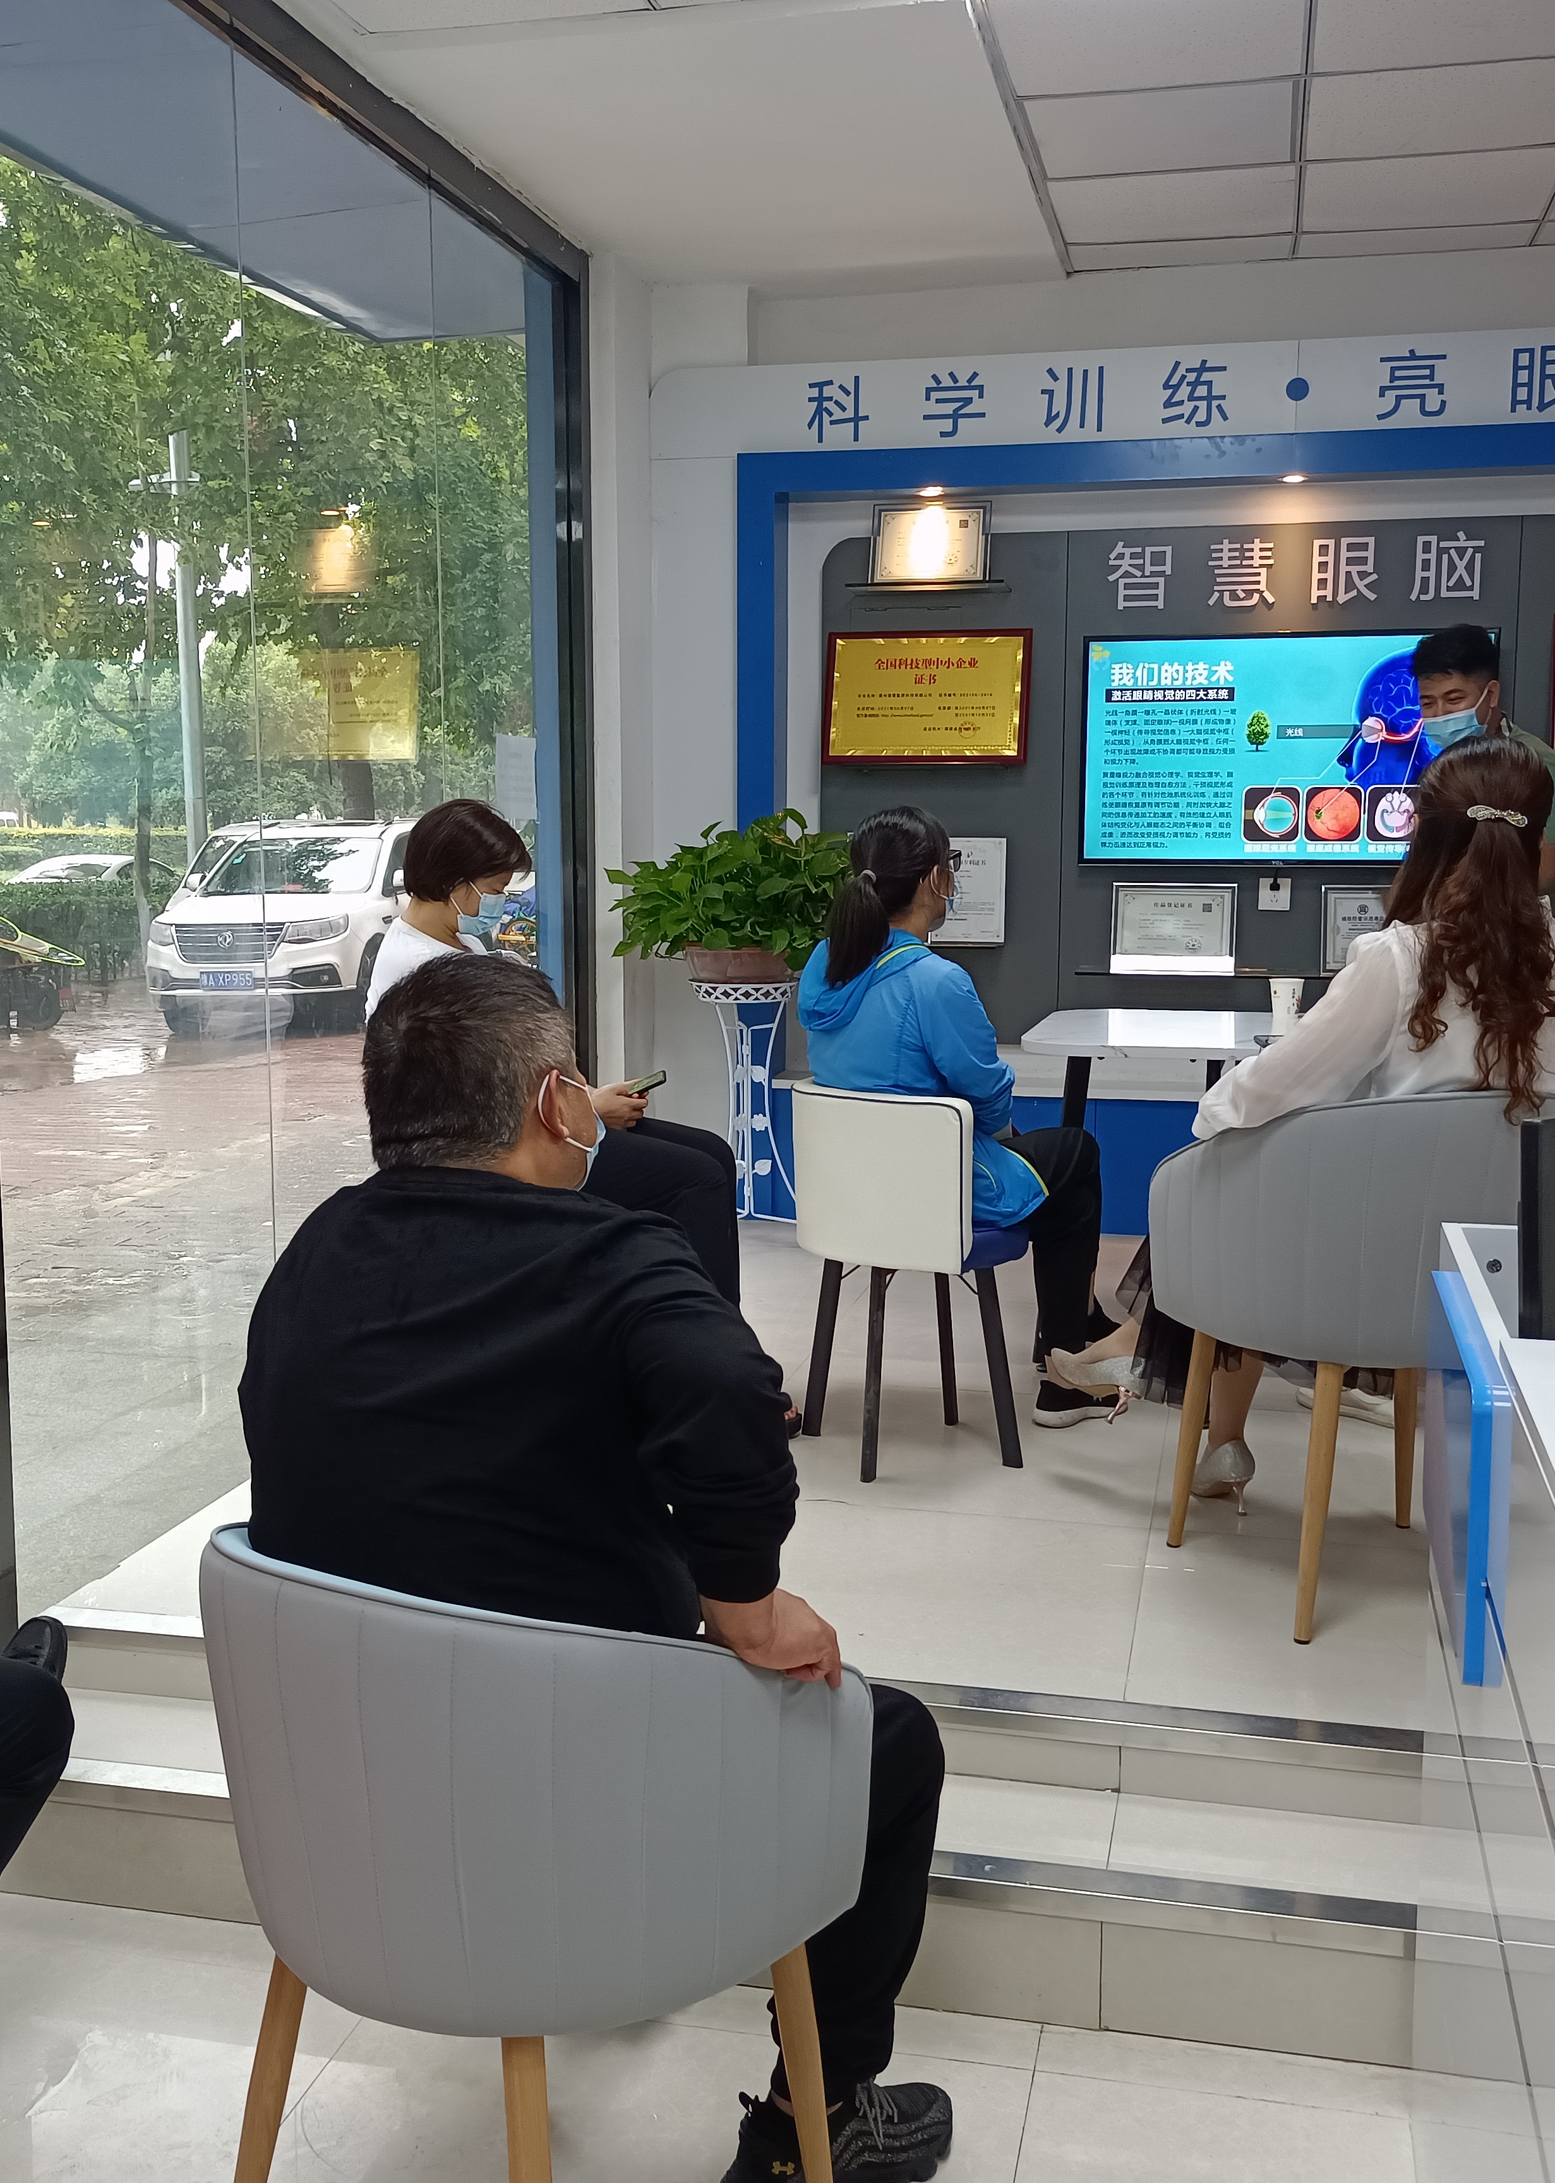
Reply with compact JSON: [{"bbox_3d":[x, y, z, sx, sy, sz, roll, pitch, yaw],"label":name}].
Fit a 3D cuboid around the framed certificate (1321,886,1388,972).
[{"bbox_3d":[1.651,-0.443,5.840,0.265,0.255,0.025,2,8,13],"label":"framed certificate"}]

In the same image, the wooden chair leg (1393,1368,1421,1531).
[{"bbox_3d":[1.057,0.546,3.552,0.038,0.410,0.038,-9,17,-13],"label":"wooden chair leg"}]

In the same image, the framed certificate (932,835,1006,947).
[{"bbox_3d":[0.552,-0.578,6.089,0.225,0.317,0.025,2,8,13],"label":"framed certificate"}]

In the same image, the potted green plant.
[{"bbox_3d":[-0.132,-0.551,5.859,0.620,0.480,0.530,2,8,13],"label":"potted green plant"}]

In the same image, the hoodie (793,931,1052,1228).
[{"bbox_3d":[0.267,-0.021,3.888,0.450,0.550,0.420,7,10,42],"label":"hoodie"}]

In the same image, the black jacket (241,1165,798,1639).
[{"bbox_3d":[-0.236,0.376,1.969,0.530,0.630,0.370,5,9,34],"label":"black jacket"}]

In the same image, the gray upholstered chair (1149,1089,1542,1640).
[{"bbox_3d":[0.930,0.377,3.295,0.580,0.810,0.570,-2,8,-14],"label":"gray upholstered chair"}]

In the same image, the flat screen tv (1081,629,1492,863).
[{"bbox_3d":[1.424,-0.954,5.837,1.110,0.635,0.070,2,8,13],"label":"flat screen tv"}]

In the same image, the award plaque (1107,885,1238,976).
[{"bbox_3d":[1.125,-0.458,5.950,0.350,0.265,0.025,2,2,13],"label":"award plaque"}]

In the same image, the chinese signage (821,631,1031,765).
[{"bbox_3d":[0.436,-1.135,6.075,0.595,0.385,0.030,2,8,13],"label":"chinese signage"}]

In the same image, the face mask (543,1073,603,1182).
[{"bbox_3d":[-0.224,0.044,2.100,0.135,0.120,0.095,5,4,37],"label":"face mask"}]

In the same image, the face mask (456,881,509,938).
[{"bbox_3d":[-0.538,-0.333,3.870,0.080,0.105,0.125,24,3,-11],"label":"face mask"}]

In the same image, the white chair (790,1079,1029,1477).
[{"bbox_3d":[0.256,0.323,3.904,0.415,0.715,0.435,5,9,32],"label":"white chair"}]

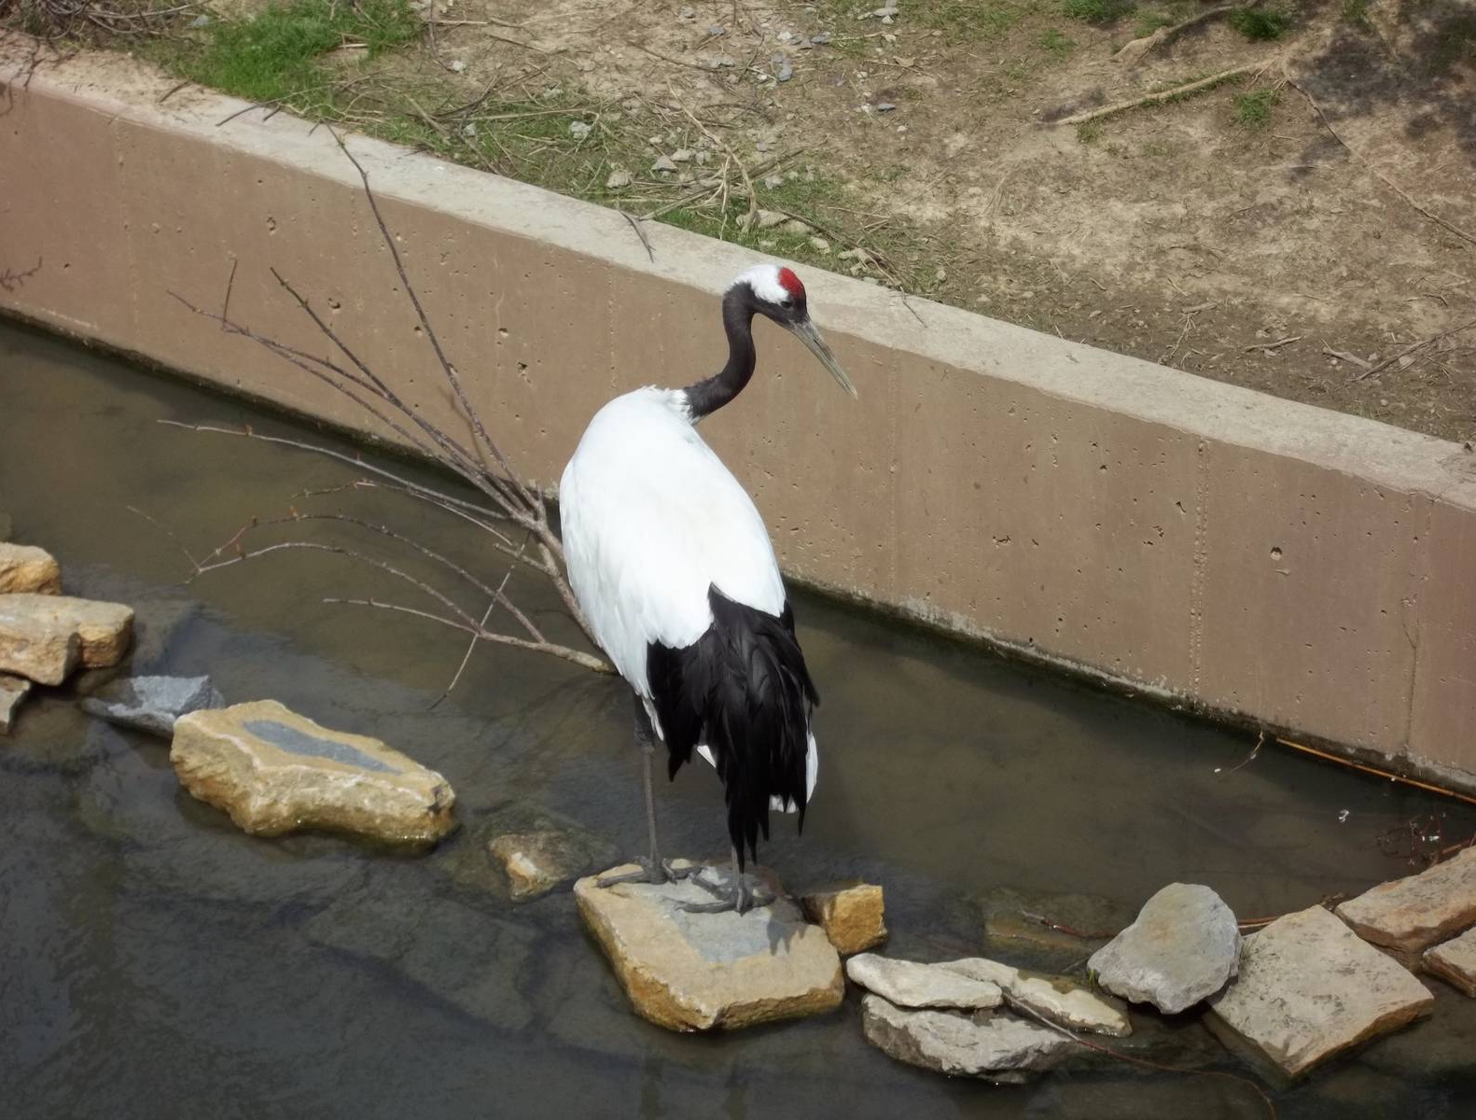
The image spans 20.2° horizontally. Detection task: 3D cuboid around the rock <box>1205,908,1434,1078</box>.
[{"bbox_3d":[0.931,0.689,6.619,0.310,0.075,0.265,-20,35,-30],"label":"rock"}]

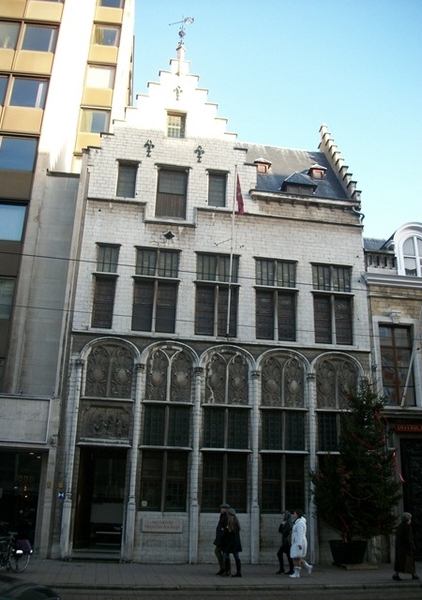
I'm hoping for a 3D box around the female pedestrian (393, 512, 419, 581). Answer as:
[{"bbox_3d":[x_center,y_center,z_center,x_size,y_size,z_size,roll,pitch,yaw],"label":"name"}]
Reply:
[{"bbox_3d":[5.079,6.494,14.670,0.520,1.635,0.460,4,-19,-8],"label":"female pedestrian"}]

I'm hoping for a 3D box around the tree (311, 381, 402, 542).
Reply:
[{"bbox_3d":[4.171,4.639,16.195,2.350,4.700,2.150,4,-19,-8],"label":"tree"}]

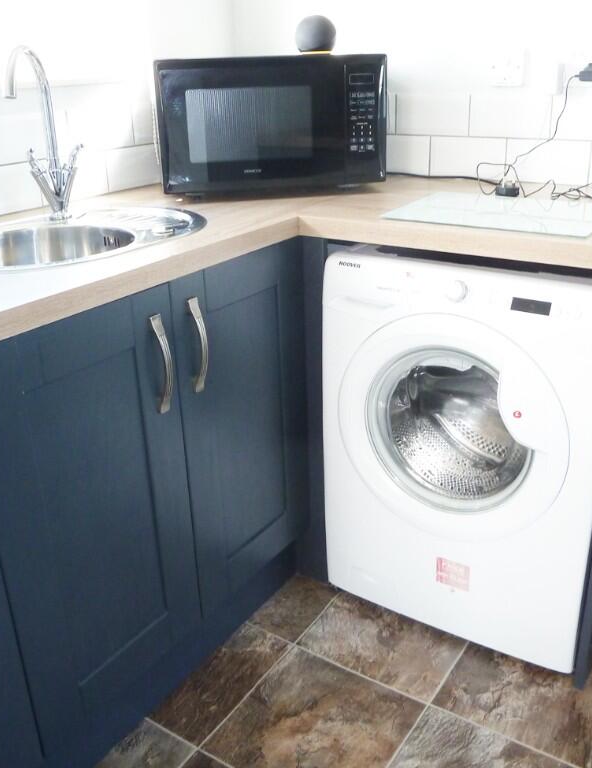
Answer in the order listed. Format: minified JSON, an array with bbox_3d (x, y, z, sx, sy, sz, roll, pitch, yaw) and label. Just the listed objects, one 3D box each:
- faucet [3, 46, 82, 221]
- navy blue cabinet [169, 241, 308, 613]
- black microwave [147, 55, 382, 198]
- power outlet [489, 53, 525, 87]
[{"bbox_3d":[-0.511,-0.479,1.442,0.125,0.335,0.200,1,24,7],"label":"faucet"},{"bbox_3d":[-0.336,0.029,1.706,0.582,0.727,0.402,13,28,31],"label":"navy blue cabinet"},{"bbox_3d":[-0.076,-0.642,1.831,0.514,0.300,0.370,-5,24,-8],"label":"black microwave"},{"bbox_3d":[0.502,-0.752,1.763,0.086,0.086,0.012,13,28,31],"label":"power outlet"}]

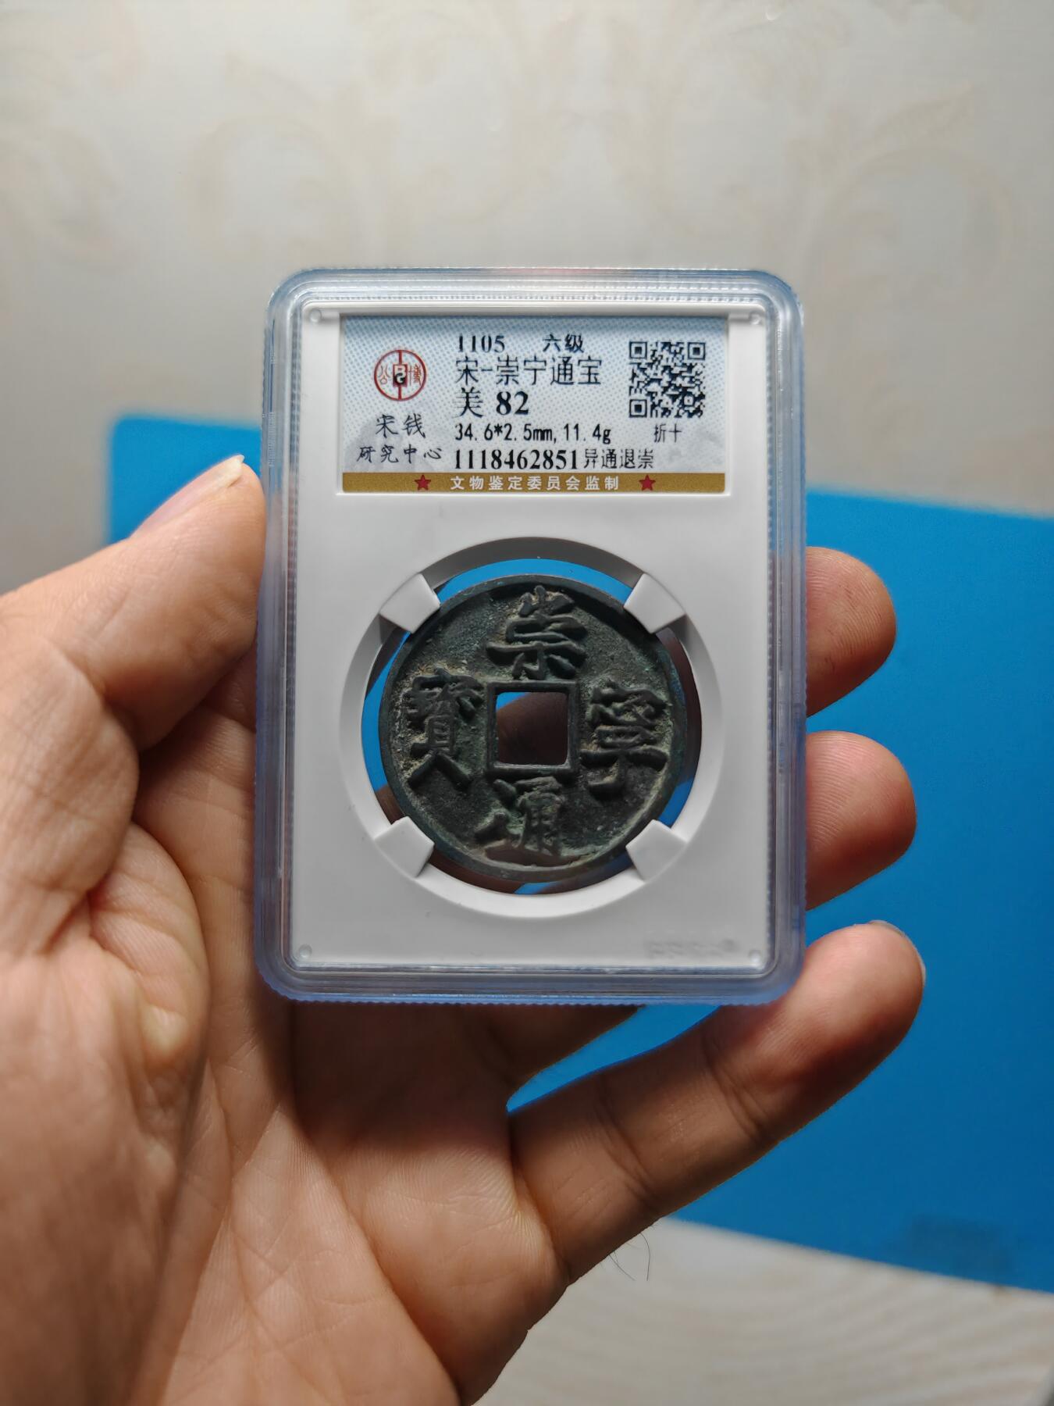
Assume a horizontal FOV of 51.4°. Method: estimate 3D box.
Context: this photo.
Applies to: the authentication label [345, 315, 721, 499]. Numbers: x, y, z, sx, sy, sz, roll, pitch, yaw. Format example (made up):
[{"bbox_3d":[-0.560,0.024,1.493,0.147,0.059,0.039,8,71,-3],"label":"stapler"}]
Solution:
[{"bbox_3d":[0.001,-0.034,0.124,0.043,0.020,0.001,1,-2,0],"label":"authentication label"}]

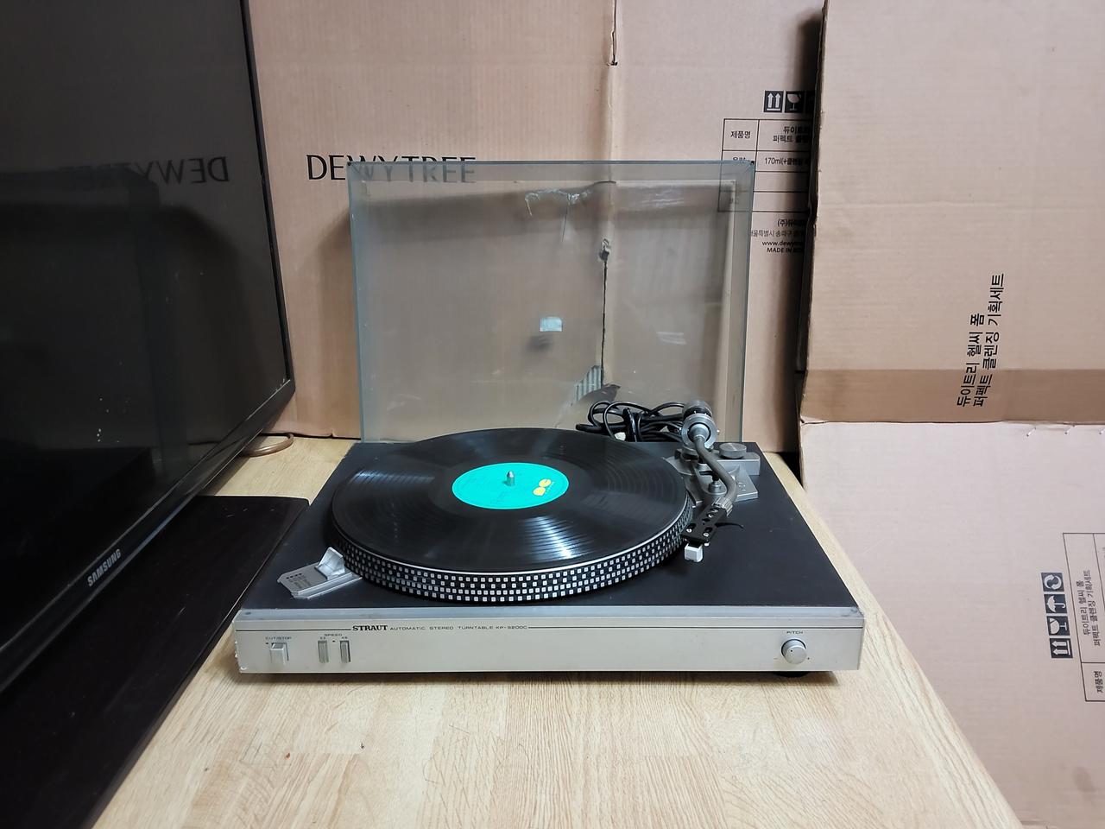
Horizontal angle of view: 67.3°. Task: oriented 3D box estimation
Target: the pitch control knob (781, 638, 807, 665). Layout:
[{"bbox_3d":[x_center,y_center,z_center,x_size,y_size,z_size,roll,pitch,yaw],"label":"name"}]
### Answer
[{"bbox_3d":[0.165,0.163,0.566,0.015,0.015,0.007,-1,18,1],"label":"pitch control knob"}]

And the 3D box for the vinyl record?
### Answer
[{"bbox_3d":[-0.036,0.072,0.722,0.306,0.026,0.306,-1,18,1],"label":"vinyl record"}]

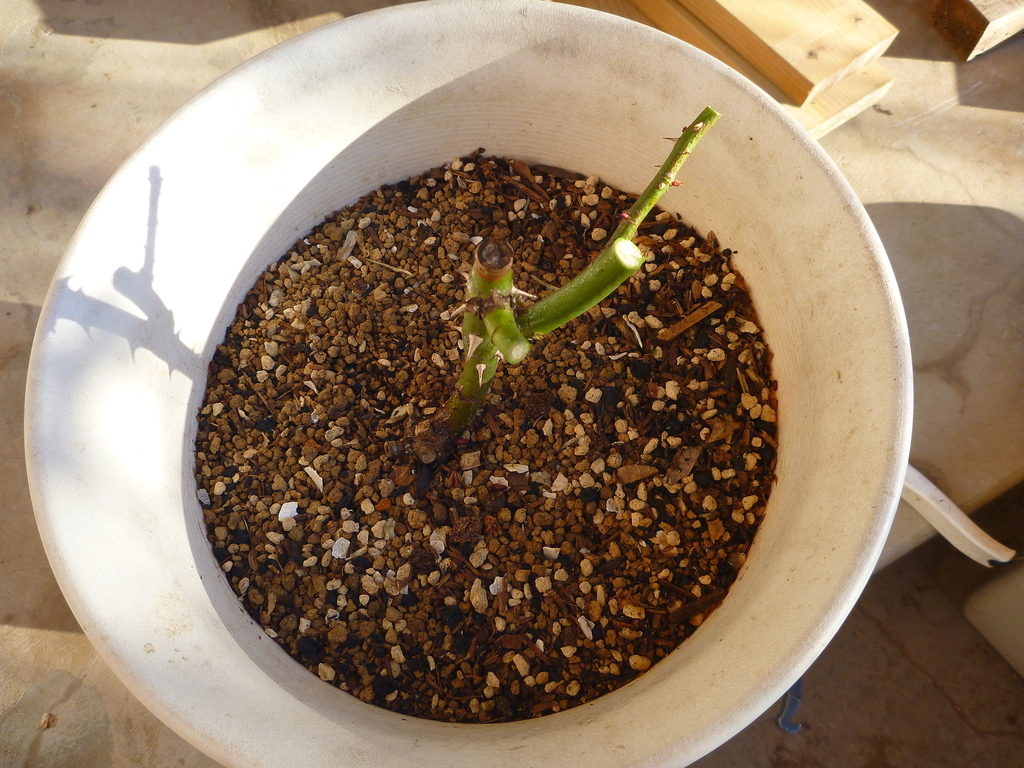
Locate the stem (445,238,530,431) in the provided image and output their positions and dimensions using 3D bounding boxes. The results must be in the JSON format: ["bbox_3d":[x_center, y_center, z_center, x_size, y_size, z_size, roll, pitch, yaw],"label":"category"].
[{"bbox_3d":[-0.011,-0.012,0.308,0.033,0.140,0.024,1,68,-3],"label":"stem"}]

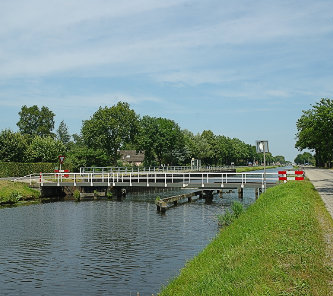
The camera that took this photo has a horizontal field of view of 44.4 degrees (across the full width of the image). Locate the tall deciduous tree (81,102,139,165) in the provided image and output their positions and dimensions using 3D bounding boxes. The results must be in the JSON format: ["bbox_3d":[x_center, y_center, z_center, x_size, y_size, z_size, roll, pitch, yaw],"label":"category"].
[{"bbox_3d":[-13.030,-2.360,94.000,13.150,16.020,13.150,0,-2,0],"label":"tall deciduous tree"}]

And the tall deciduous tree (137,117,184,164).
[{"bbox_3d":[-1.690,-1.140,115.000,13.260,15.210,13.260,0,-2,0],"label":"tall deciduous tree"}]

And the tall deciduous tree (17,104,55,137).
[{"bbox_3d":[-30.530,-2.140,95.000,8.860,15.750,8.860,0,-2,0],"label":"tall deciduous tree"}]

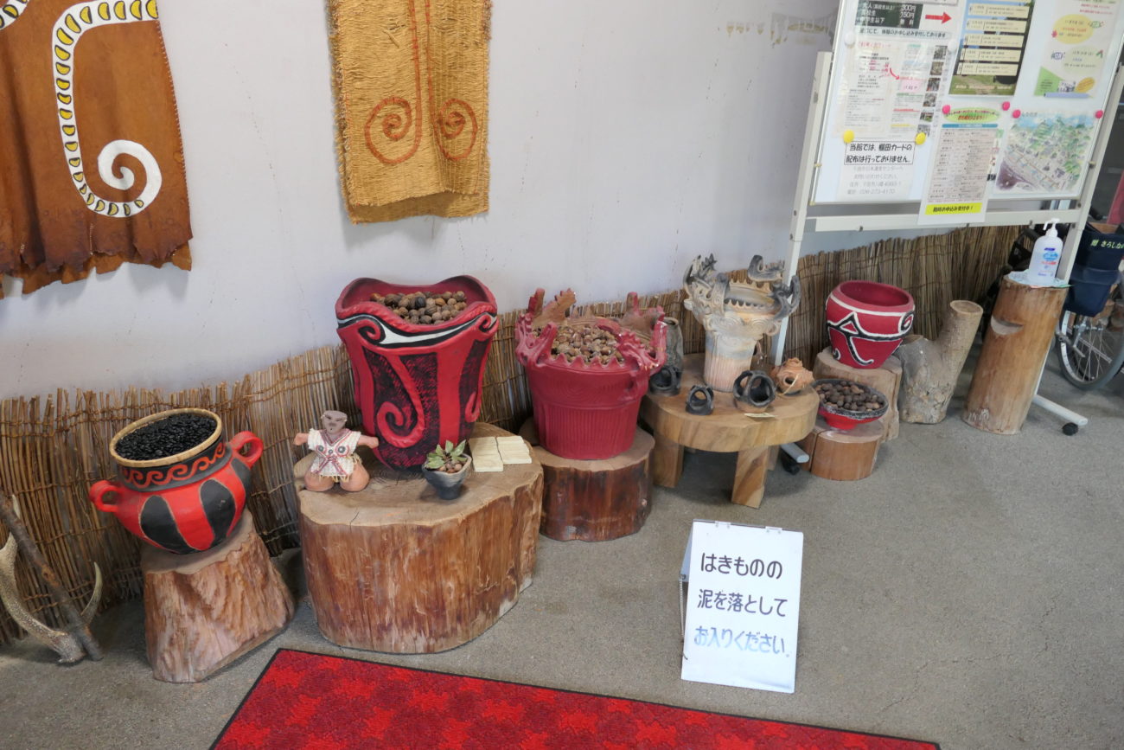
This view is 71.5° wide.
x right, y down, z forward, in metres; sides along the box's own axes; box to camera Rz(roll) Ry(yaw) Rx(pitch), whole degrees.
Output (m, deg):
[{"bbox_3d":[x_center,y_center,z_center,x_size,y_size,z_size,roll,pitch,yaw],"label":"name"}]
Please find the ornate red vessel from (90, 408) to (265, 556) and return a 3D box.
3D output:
[{"bbox_3d":[-0.831,0.254,1.690,0.330,0.265,0.260,-16,32,-24],"label":"ornate red vessel"}]

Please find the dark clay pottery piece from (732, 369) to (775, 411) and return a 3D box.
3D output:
[{"bbox_3d":[0.629,0.053,2.548,0.140,0.125,0.135,-2,23,-9],"label":"dark clay pottery piece"}]

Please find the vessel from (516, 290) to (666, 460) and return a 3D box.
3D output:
[{"bbox_3d":[0.082,0.003,2.392,0.450,0.427,0.430,2,22,-1],"label":"vessel"}]

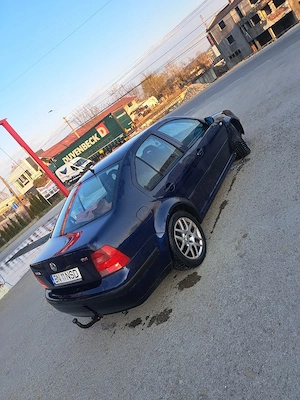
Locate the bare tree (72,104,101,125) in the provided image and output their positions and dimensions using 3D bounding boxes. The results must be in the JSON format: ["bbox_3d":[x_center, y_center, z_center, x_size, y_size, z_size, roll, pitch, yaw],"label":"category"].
[{"bbox_3d":[-13.400,-17.273,66.611,6.000,11.000,6.000,-36,15,-1],"label":"bare tree"}]

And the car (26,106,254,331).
[{"bbox_3d":[0.093,-0.309,4.238,1.760,1.450,4.360,-23,20,40],"label":"car"}]

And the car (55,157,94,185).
[{"bbox_3d":[-9.316,-3.992,34.757,5.200,2.360,2.030,-24,19,38],"label":"car"}]

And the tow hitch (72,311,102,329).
[{"bbox_3d":[-0.629,1.174,2.746,0.080,0.230,0.260,-23,20,40],"label":"tow hitch"}]

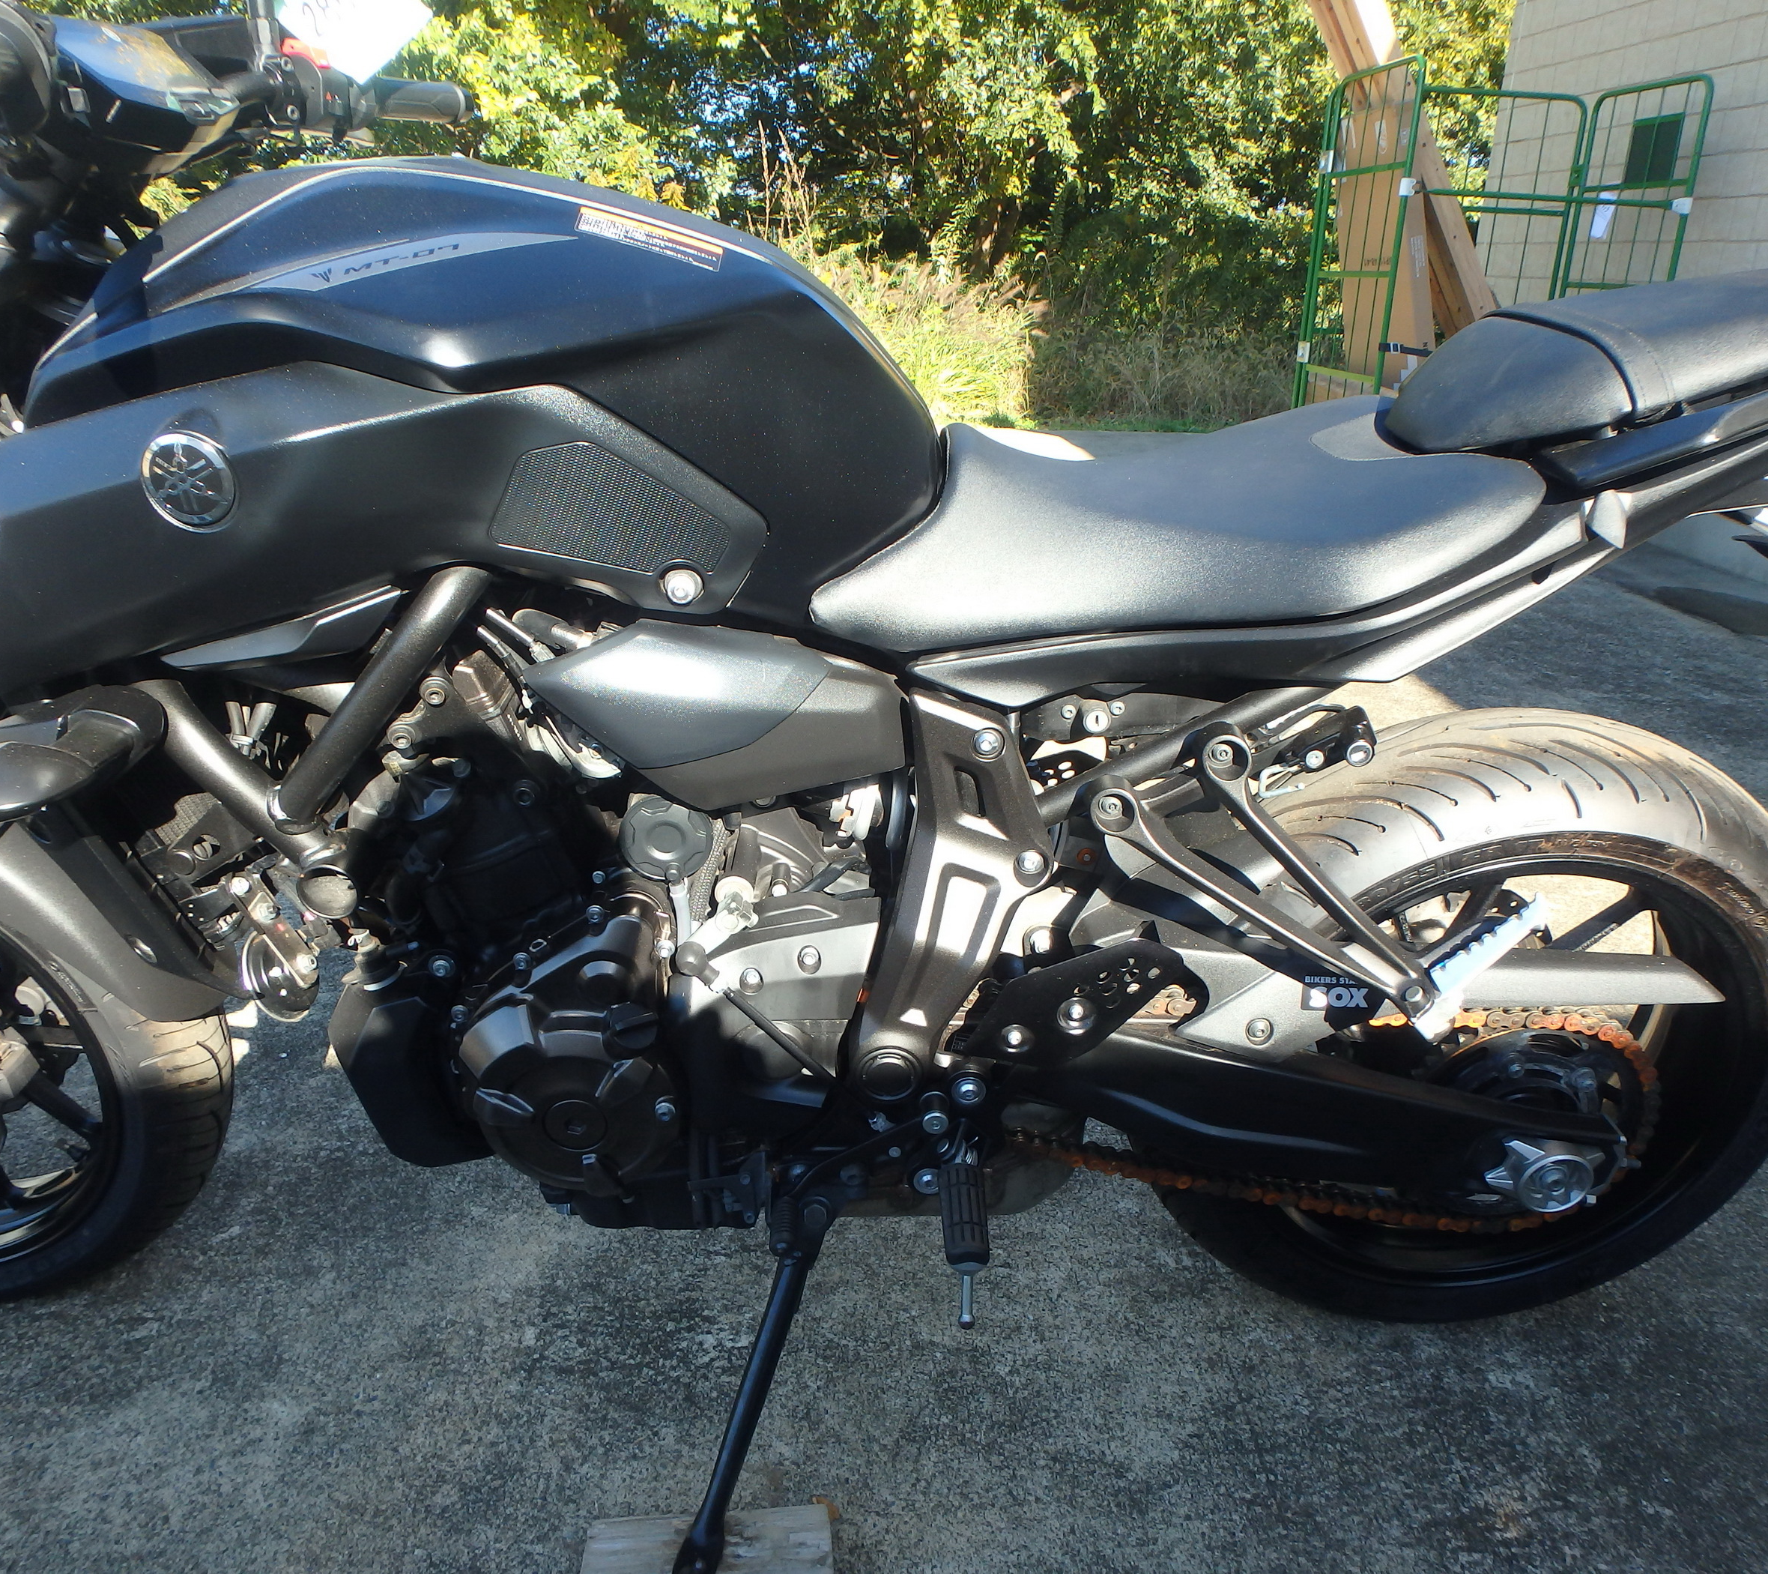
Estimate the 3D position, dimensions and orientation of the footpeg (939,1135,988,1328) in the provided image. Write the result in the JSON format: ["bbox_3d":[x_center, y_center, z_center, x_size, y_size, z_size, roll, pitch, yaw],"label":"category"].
[{"bbox_3d":[0.063,0.333,0.960,0.038,0.089,0.113,0,26,-2],"label":"footpeg"}]

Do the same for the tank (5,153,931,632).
[{"bbox_3d":[-0.245,-0.283,0.897,0.579,0.292,0.322,0,26,-2],"label":"tank"}]

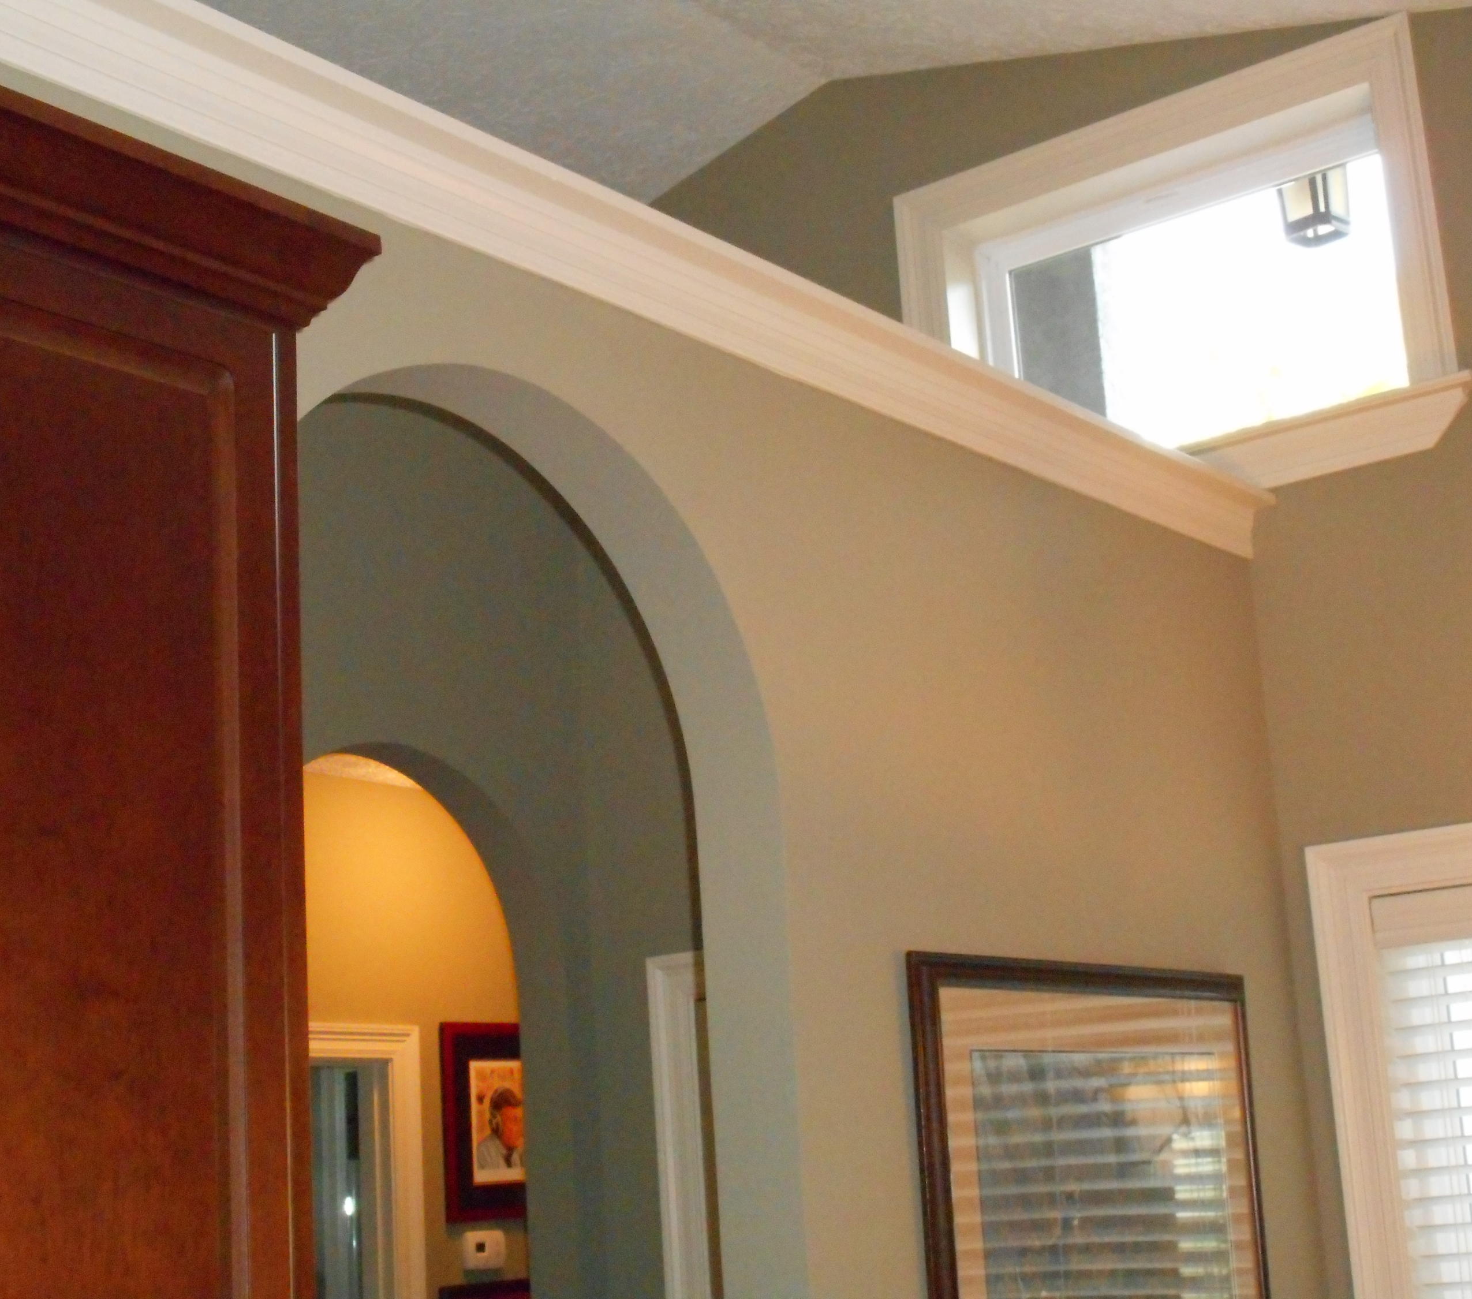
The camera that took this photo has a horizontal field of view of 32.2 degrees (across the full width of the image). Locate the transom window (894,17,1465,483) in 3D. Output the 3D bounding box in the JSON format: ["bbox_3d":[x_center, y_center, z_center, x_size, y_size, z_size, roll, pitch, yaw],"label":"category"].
[{"bbox_3d":[0.722,-0.554,4.226,0.974,0.690,0.135,-14,-17,36],"label":"transom window"}]

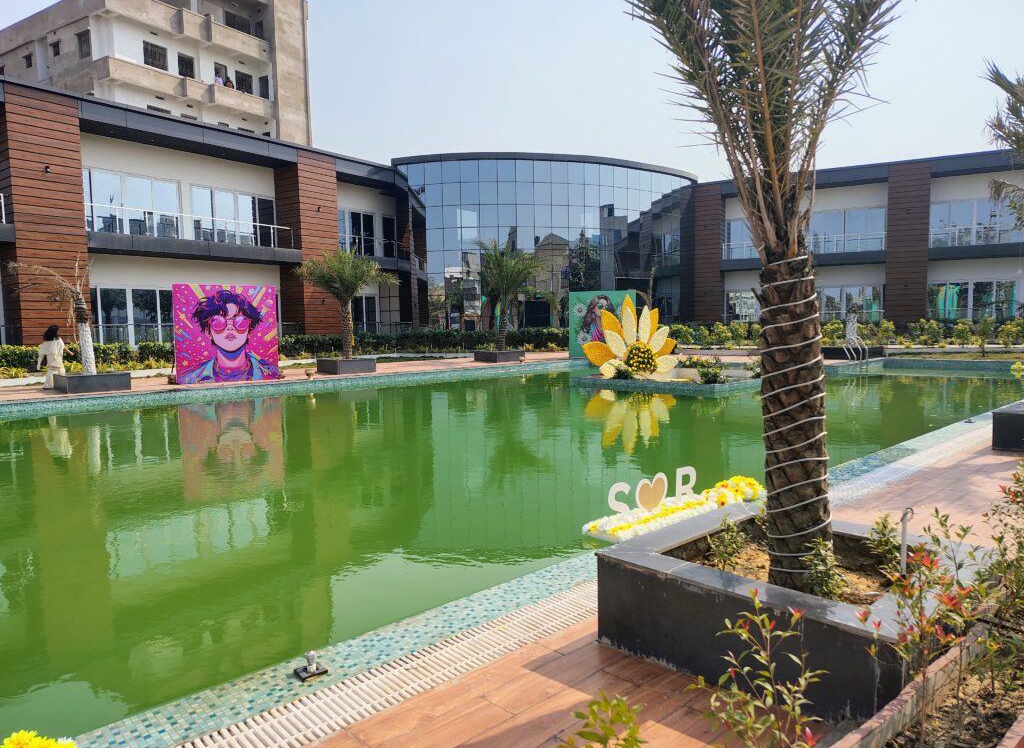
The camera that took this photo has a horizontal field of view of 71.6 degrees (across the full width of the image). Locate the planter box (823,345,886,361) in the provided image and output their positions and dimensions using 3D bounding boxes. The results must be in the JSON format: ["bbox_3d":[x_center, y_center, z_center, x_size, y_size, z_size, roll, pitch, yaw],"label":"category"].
[{"bbox_3d":[11.076,-0.650,23.046,1.273,0.404,1.273,-5,6,-43],"label":"planter box"}]

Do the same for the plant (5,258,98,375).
[{"bbox_3d":[-10.258,-1.243,15.831,1.900,2.680,1.400,-5,6,-43],"label":"plant"}]

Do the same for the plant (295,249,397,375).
[{"bbox_3d":[-5.016,-1.869,21.343,2.700,3.620,2.700,-5,6,-43],"label":"plant"}]

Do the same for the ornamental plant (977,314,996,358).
[{"bbox_3d":[15.701,-1.263,23.534,0.620,1.400,0.620,2,5,34],"label":"ornamental plant"}]

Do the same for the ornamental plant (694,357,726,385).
[{"bbox_3d":[4.534,-0.118,16.212,0.660,0.580,0.660,-5,6,-43],"label":"ornamental plant"}]

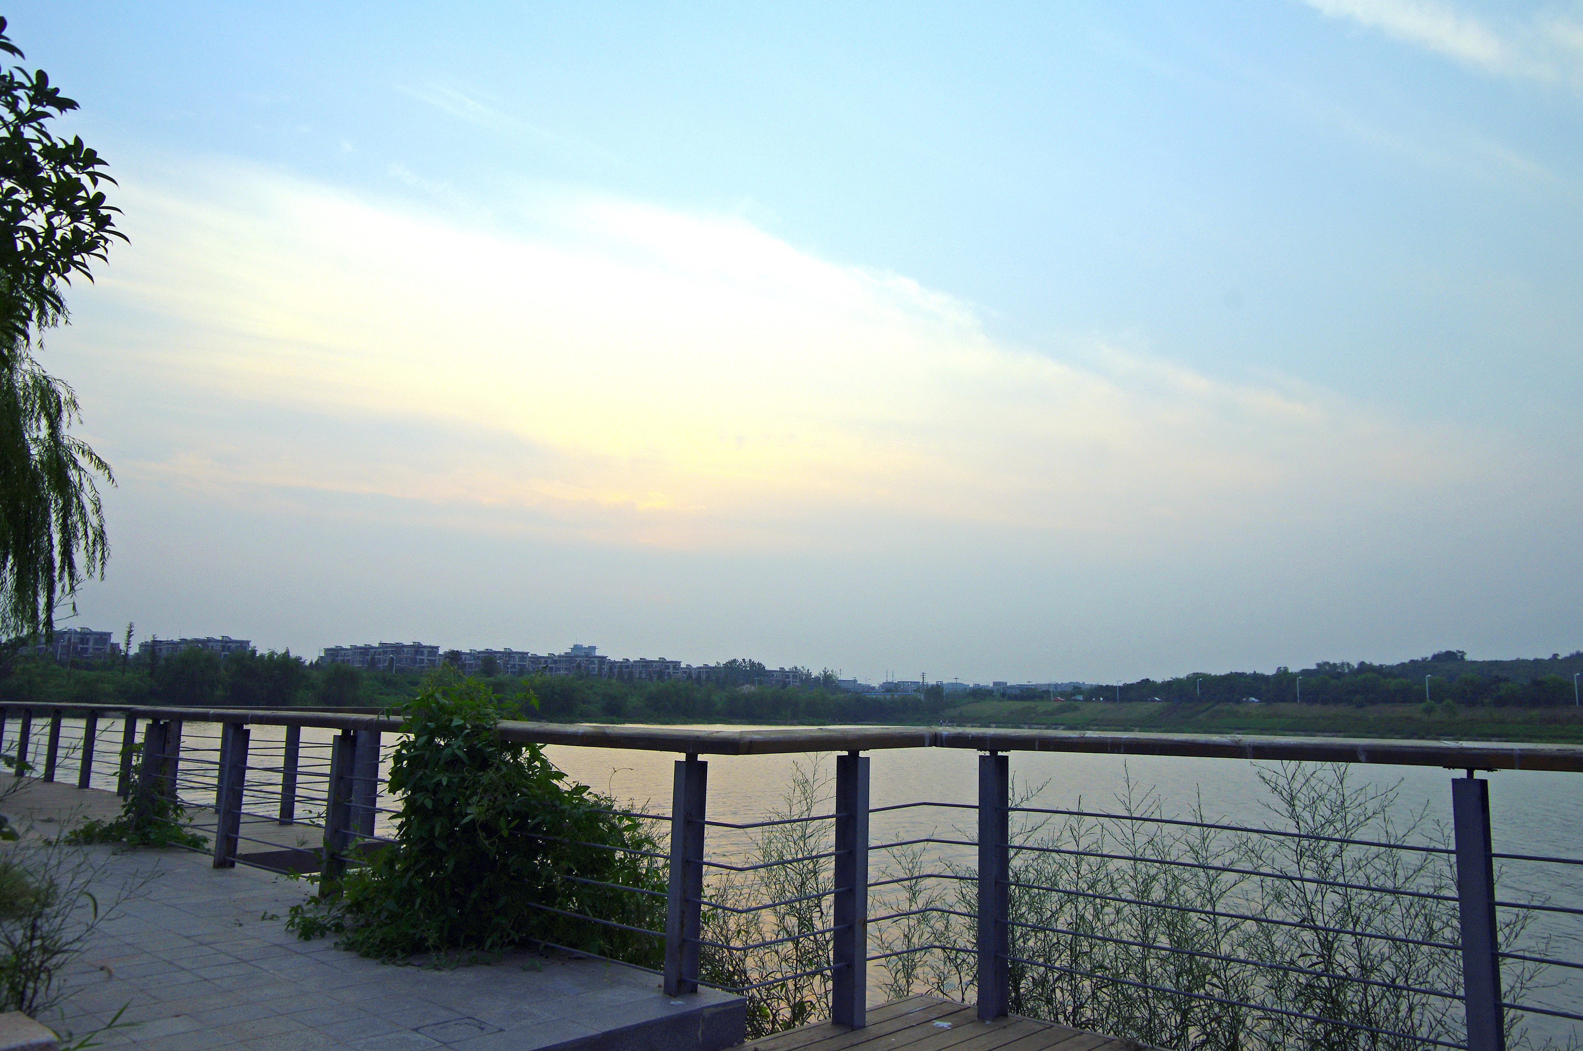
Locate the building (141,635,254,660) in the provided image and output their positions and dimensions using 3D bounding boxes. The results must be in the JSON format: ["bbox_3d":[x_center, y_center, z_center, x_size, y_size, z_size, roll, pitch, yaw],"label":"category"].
[{"bbox_3d":[-226.710,48.800,401.290,35.300,14.000,13.500,0,-9,9],"label":"building"}]

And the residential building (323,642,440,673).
[{"bbox_3d":[-166.500,54.280,428.020,43.500,14.300,13.500,0,-9,9],"label":"residential building"}]

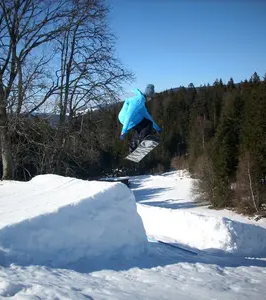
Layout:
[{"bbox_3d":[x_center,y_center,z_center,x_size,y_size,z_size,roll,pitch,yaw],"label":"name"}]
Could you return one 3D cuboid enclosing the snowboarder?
[{"bbox_3d":[0.134,-0.650,7.400,0.840,1.400,0.680,0,2,13],"label":"snowboarder"}]

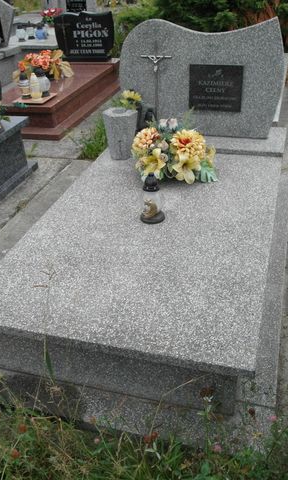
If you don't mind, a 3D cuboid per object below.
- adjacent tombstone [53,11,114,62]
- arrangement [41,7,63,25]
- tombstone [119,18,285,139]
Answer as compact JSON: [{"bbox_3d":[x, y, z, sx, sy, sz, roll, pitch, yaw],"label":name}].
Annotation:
[{"bbox_3d":[-0.637,-2.258,4.918,0.650,0.510,0.100,6,35,17],"label":"adjacent tombstone"},{"bbox_3d":[-1.400,-3.311,6.589,0.340,0.270,0.300,6,35,17],"label":"arrangement"},{"bbox_3d":[0.335,-1.009,2.795,1.023,0.693,0.084,7,34,16],"label":"tombstone"}]

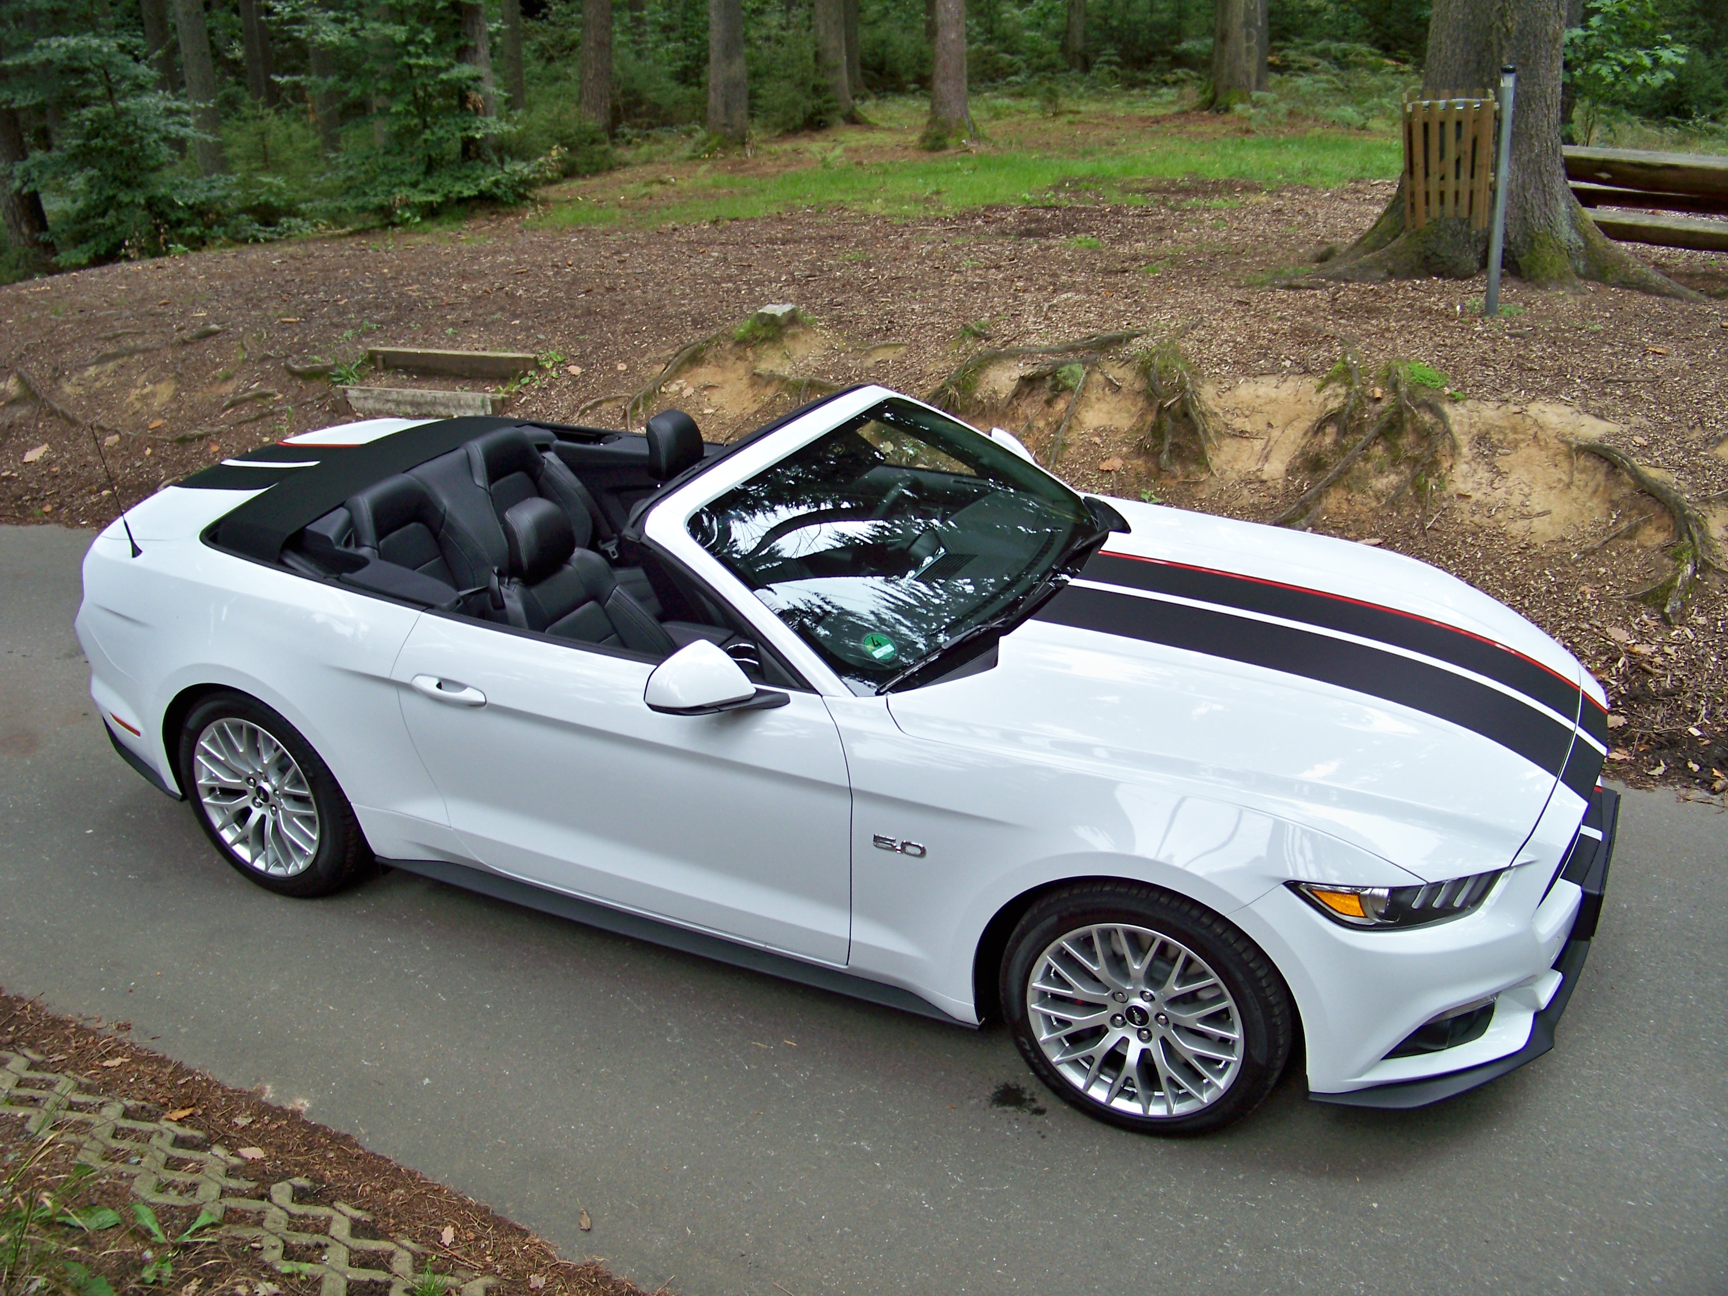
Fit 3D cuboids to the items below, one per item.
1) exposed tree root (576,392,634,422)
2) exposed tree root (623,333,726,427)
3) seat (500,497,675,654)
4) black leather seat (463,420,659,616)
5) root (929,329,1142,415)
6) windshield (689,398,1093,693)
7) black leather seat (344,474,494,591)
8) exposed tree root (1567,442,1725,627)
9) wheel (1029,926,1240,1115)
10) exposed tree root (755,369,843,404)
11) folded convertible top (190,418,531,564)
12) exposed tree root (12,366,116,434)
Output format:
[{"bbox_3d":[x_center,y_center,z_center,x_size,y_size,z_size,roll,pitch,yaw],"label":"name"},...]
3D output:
[{"bbox_3d":[-1.360,-1.262,8.544,0.400,0.110,0.120,-19,29,-33],"label":"exposed tree root"},{"bbox_3d":[-0.908,-1.323,7.966,0.320,0.340,0.560,10,26,25],"label":"exposed tree root"},{"bbox_3d":[-0.652,0.005,4.795,0.840,0.900,0.540,10,27,25],"label":"seat"},{"bbox_3d":[-0.991,-0.389,5.679,0.740,0.670,0.500,10,27,25],"label":"black leather seat"},{"bbox_3d":[0.766,-1.249,7.411,0.980,0.340,0.360,-2,23,0],"label":"root"},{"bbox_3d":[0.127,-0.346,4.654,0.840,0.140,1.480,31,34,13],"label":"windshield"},{"bbox_3d":[-1.341,-0.183,5.153,0.580,0.620,0.500,10,26,25],"label":"black leather seat"},{"bbox_3d":[2.836,-0.433,6.028,0.540,0.500,0.580,10,26,25],"label":"exposed tree root"},{"bbox_3d":[0.656,0.825,3.850,0.515,0.515,0.200,10,26,25],"label":"wheel"},{"bbox_3d":[-0.312,-1.232,7.651,0.420,0.140,0.200,-2,23,0],"label":"exposed tree root"},{"bbox_3d":[-1.642,-0.538,5.554,0.600,0.230,1.440,10,27,25],"label":"folded convertible top"},{"bbox_3d":[-4.699,-1.456,9.650,0.200,0.200,1.500,-23,31,-39],"label":"exposed tree root"}]

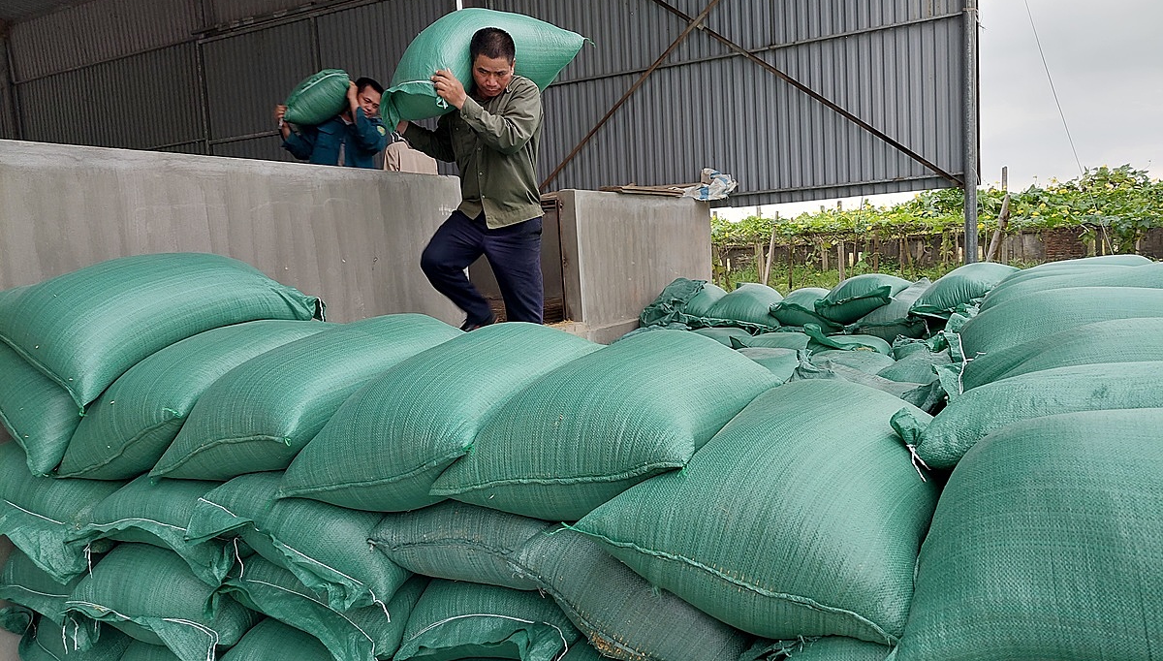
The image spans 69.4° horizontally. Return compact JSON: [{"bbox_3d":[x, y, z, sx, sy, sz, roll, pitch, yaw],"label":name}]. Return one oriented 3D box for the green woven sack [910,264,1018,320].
[{"bbox_3d":[2.053,-0.231,4.420,0.430,0.250,0.660,0,6,28],"label":"green woven sack"}]

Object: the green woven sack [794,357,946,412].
[{"bbox_3d":[1.150,0.226,3.350,0.580,0.210,0.420,0,6,28],"label":"green woven sack"}]

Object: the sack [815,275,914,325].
[{"bbox_3d":[1.583,-0.197,4.660,0.430,0.240,0.660,-12,1,29],"label":"sack"}]

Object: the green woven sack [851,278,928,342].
[{"bbox_3d":[1.706,-0.138,4.600,0.430,0.250,0.660,0,6,28],"label":"green woven sack"}]

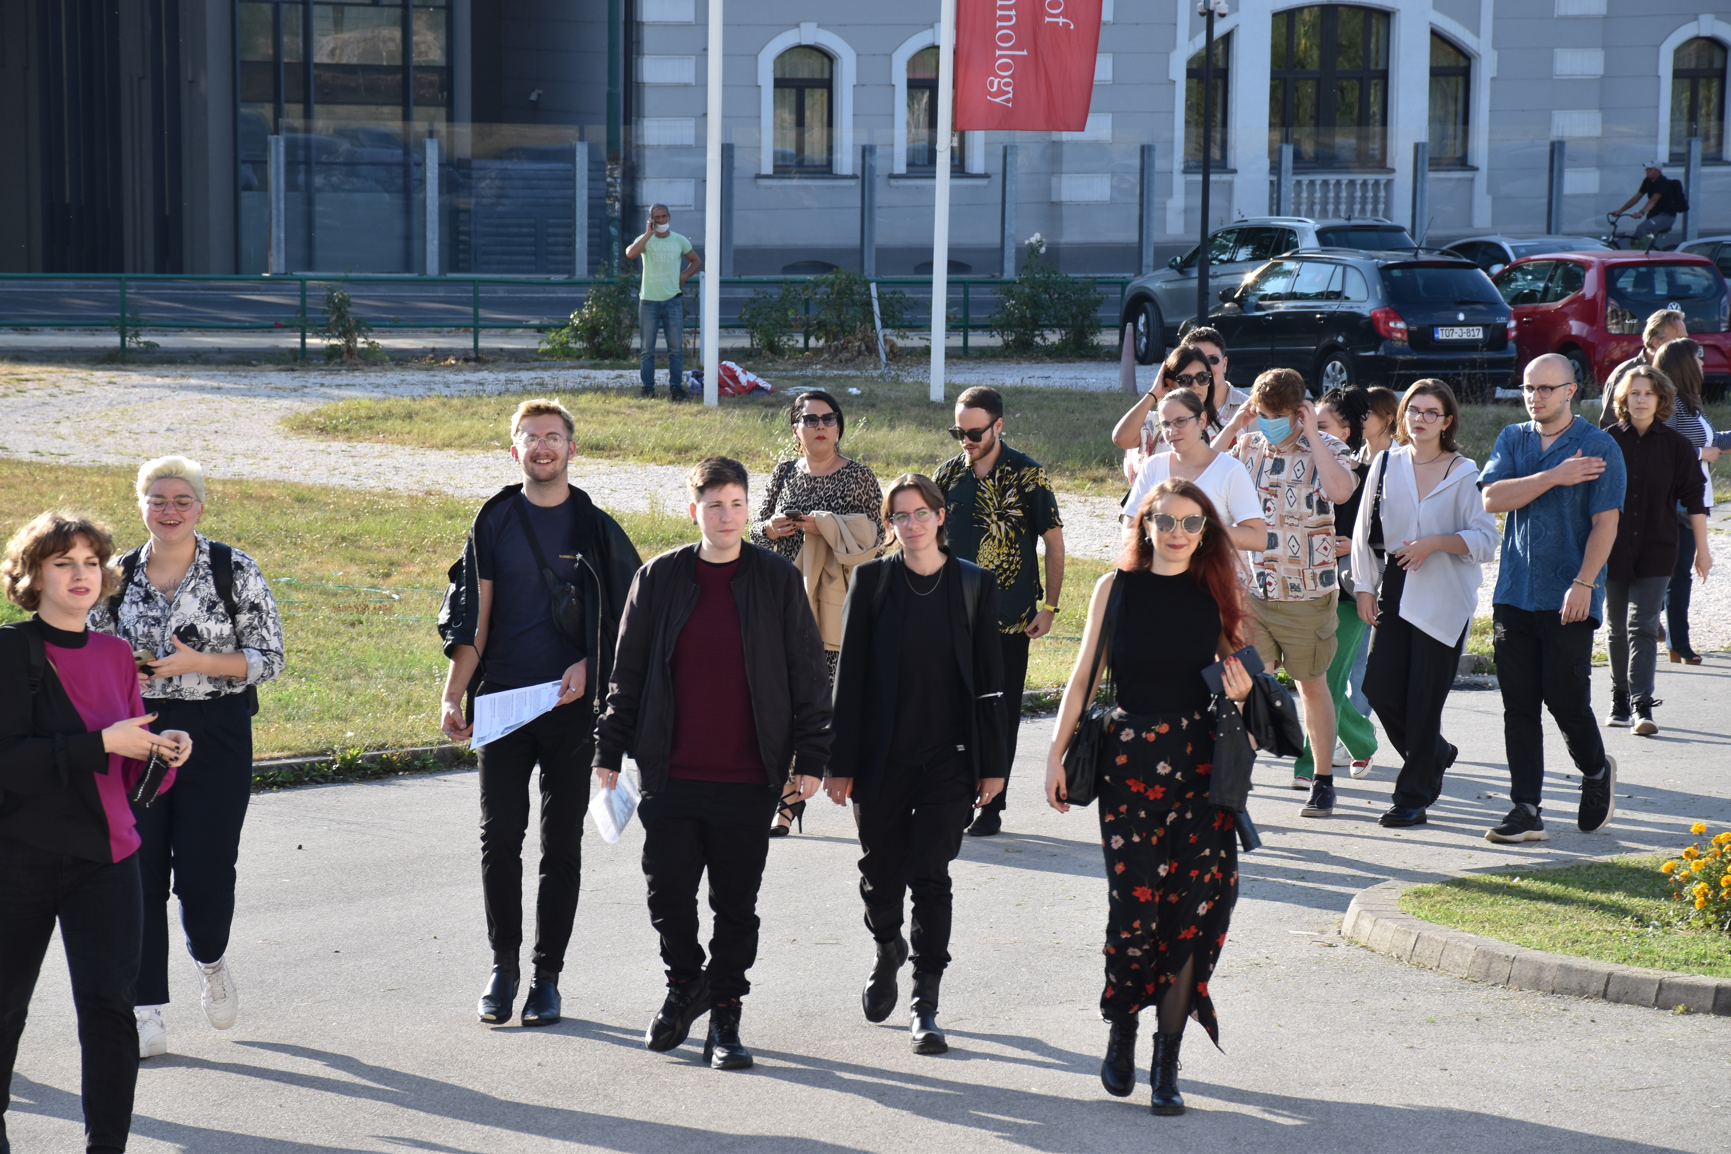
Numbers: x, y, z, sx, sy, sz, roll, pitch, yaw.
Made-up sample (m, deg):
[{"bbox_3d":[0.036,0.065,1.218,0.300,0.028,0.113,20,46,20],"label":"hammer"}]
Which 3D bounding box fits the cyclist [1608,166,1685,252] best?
[{"bbox_3d":[10.825,-4.878,89.500,0.920,1.600,0.600,-1,5,-24],"label":"cyclist"}]

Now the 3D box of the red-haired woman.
[{"bbox_3d":[0.766,0.596,17.550,0.560,1.710,0.450,1,4,5],"label":"red-haired woman"}]

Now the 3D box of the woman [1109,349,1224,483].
[{"bbox_3d":[1.339,-0.117,28.000,0.580,1.740,0.420,0,4,-5],"label":"woman"}]

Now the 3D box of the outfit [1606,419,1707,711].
[{"bbox_3d":[3.562,-0.055,29.300,0.500,1.320,0.340,2,4,18],"label":"outfit"}]

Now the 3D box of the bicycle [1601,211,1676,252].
[{"bbox_3d":[10.676,-4.458,89.500,1.750,1.080,0.600,-1,5,-24],"label":"bicycle"}]

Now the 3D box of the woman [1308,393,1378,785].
[{"bbox_3d":[1.960,0.031,27.000,0.480,1.650,0.500,4,5,40],"label":"woman"}]

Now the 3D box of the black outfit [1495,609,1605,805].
[{"bbox_3d":[2.586,0.456,24.600,0.380,0.860,0.420,4,5,37],"label":"black outfit"}]

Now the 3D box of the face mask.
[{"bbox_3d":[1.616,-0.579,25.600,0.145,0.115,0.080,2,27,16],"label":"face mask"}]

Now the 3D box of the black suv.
[{"bbox_3d":[4.850,-2.590,66.100,1.680,1.500,4.240,-1,4,-28],"label":"black suv"}]

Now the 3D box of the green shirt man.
[{"bbox_3d":[-1.881,-2.568,60.400,0.680,1.780,0.420,0,4,-3],"label":"green shirt man"}]

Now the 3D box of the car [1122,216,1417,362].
[{"bbox_3d":[4.460,-3.080,70.500,1.880,1.660,4.480,-1,5,-25],"label":"car"}]

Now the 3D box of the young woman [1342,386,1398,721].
[{"bbox_3d":[2.167,-0.012,28.000,0.480,1.630,0.470,-3,6,-45],"label":"young woman"}]

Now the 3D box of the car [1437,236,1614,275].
[{"bbox_3d":[8.230,-3.440,79.300,1.780,1.460,4.350,-1,4,-22],"label":"car"}]

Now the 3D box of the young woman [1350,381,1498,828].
[{"bbox_3d":[2.153,0.104,25.050,0.520,1.710,0.440,3,5,32],"label":"young woman"}]

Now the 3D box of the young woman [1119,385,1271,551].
[{"bbox_3d":[1.223,0.147,24.300,0.540,1.690,0.380,2,4,22],"label":"young woman"}]

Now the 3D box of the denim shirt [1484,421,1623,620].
[{"bbox_3d":[2.601,-0.215,24.550,0.520,0.780,0.340,3,5,34],"label":"denim shirt"}]

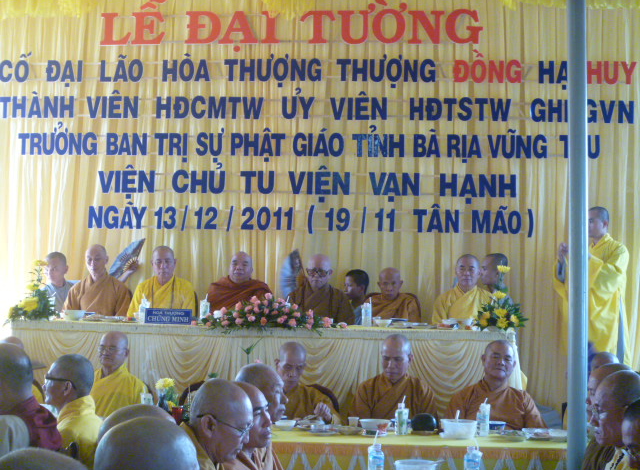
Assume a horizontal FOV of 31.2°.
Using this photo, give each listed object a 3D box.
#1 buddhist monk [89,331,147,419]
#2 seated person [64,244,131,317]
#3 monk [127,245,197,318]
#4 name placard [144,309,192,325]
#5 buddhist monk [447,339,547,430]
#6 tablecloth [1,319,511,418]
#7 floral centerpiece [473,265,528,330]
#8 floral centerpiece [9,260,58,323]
[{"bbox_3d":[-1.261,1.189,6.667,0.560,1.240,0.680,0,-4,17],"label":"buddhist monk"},{"bbox_3d":[-1.634,0.678,8.111,0.540,1.240,0.680,0,-4,6],"label":"seated person"},{"bbox_3d":[-1.168,0.732,8.345,0.550,1.309,0.720,1,-3,6],"label":"monk"},{"bbox_3d":[-1.018,0.554,7.700,0.315,0.105,0.070,1,-4,3],"label":"name placard"},{"bbox_3d":[1.014,1.226,6.461,0.600,1.250,0.700,1,-4,3],"label":"buddhist monk"},{"bbox_3d":[-0.388,0.998,8.048,3.450,0.730,0.650,1,-3,6],"label":"tablecloth"},{"bbox_3d":[1.222,0.421,7.720,0.360,0.430,0.300,1,-3,6],"label":"floral centerpiece"},{"bbox_3d":[-1.969,0.380,7.850,0.340,0.420,0.300,1,-4,3],"label":"floral centerpiece"}]

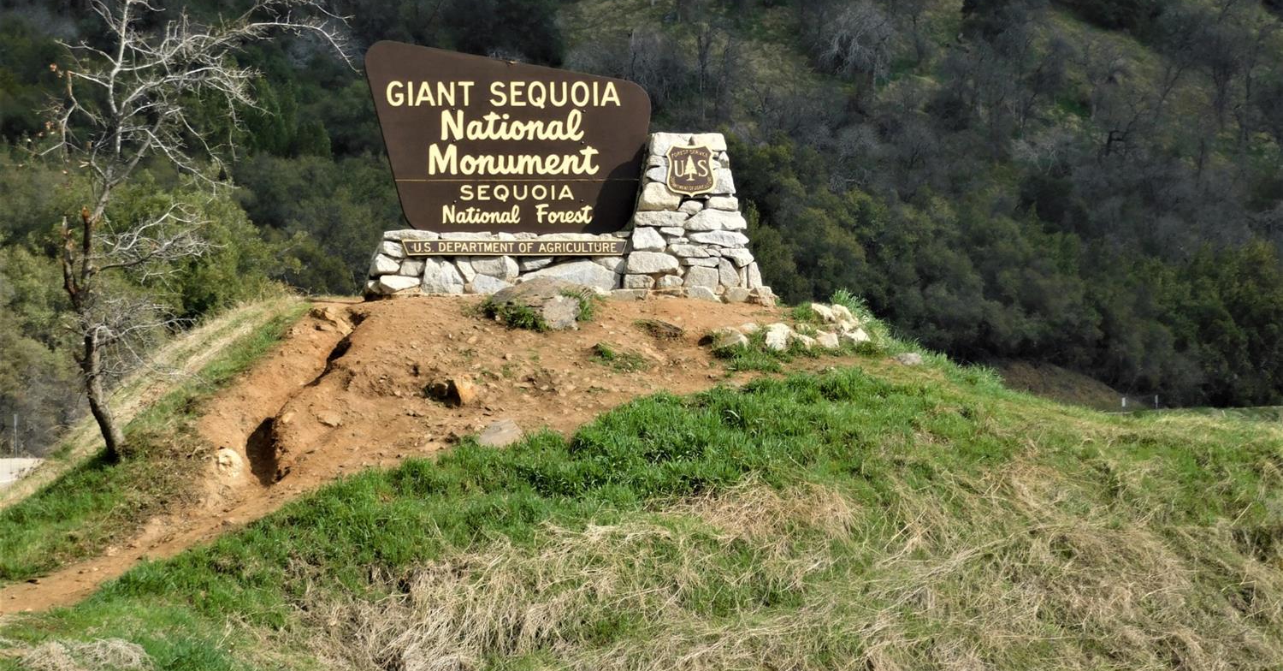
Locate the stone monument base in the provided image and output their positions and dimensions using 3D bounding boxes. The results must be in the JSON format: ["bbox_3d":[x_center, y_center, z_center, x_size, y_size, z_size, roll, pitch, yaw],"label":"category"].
[{"bbox_3d":[-0.710,-1.134,48.200,3.880,1.640,0.950,0,-1,-8],"label":"stone monument base"}]

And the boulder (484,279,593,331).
[{"bbox_3d":[-0.968,-0.283,46.800,1.000,0.420,0.700,0,-1,0],"label":"boulder"}]

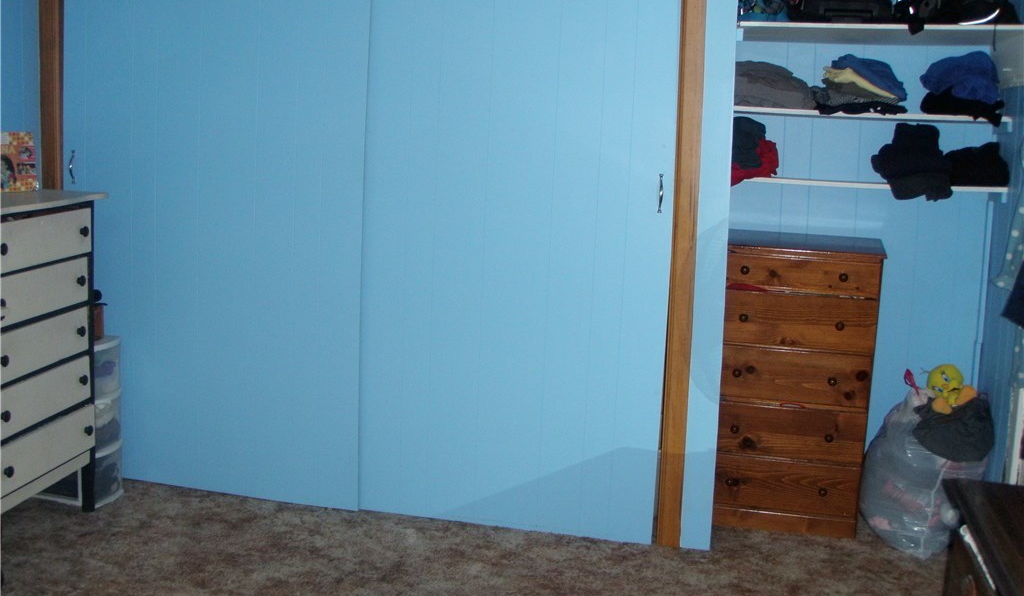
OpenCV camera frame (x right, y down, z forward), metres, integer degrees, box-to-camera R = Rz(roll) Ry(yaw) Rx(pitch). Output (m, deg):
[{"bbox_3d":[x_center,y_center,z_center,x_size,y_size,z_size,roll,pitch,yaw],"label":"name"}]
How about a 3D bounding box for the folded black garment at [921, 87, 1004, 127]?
[{"bbox_3d":[1.619,-0.686,4.042,0.290,0.140,0.250,4,10,13],"label":"folded black garment"}]

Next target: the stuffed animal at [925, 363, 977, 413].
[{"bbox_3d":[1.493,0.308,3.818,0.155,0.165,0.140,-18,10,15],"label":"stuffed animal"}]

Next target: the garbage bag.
[{"bbox_3d":[1.426,0.572,3.869,0.430,0.550,0.420,4,10,13],"label":"garbage bag"}]

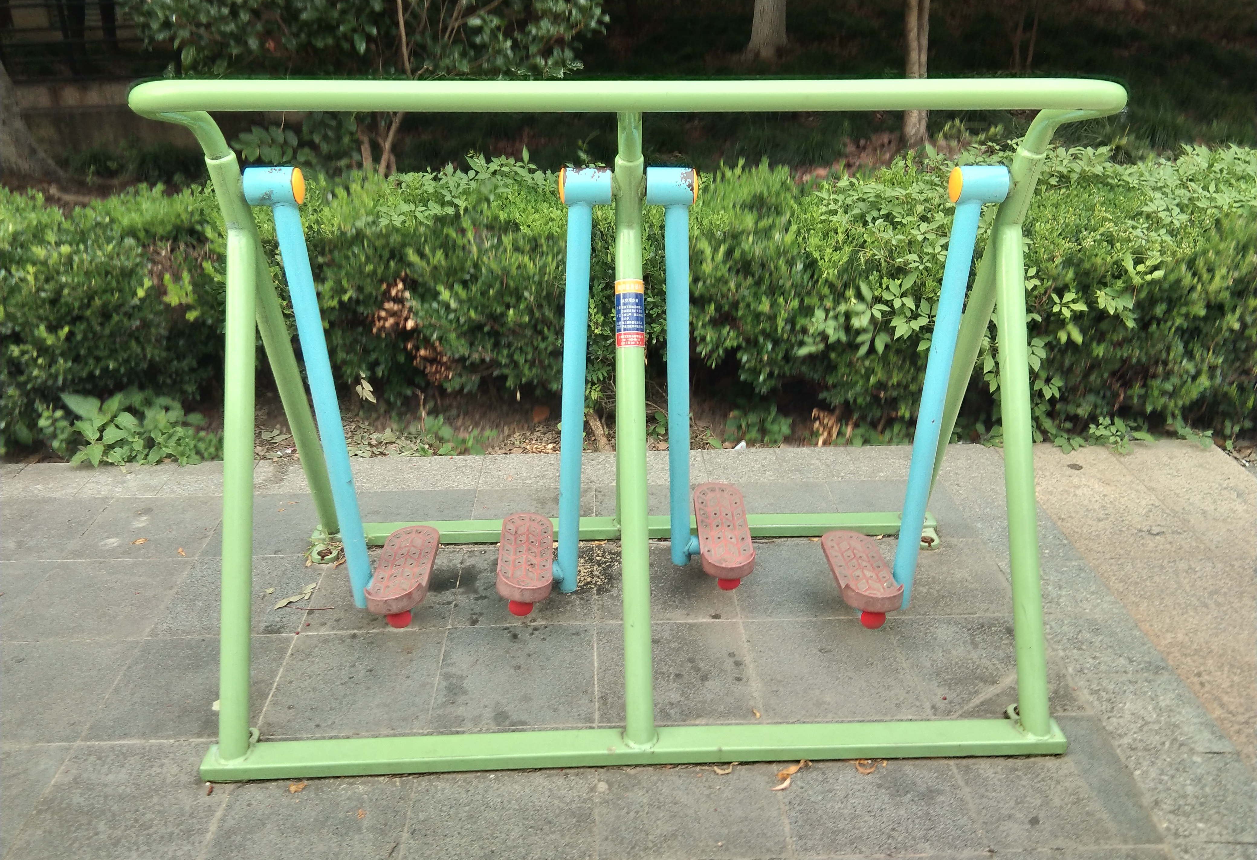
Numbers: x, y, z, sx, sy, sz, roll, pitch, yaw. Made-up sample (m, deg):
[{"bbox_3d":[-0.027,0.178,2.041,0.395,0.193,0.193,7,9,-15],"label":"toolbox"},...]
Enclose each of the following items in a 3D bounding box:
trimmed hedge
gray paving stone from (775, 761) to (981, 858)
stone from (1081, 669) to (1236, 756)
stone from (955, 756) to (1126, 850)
[{"bbox_3d":[-0.049,-0.497,3.966,4.700,0.820,0.880,-1,25,-1],"label":"trimmed hedge"},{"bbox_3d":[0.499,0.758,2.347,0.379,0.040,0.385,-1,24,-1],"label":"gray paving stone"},{"bbox_3d":[1.177,0.656,2.558,0.255,0.040,0.285,-1,24,-1],"label":"stone"},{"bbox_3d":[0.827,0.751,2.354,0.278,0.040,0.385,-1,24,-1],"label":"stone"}]

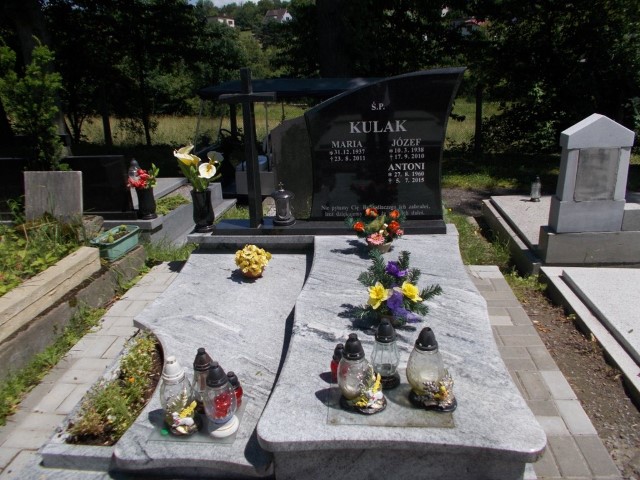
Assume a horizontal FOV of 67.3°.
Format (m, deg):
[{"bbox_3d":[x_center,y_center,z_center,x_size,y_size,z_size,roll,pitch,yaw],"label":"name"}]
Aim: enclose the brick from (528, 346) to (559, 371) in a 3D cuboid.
[{"bbox_3d":[1.095,0.616,2.380,0.100,0.065,0.200,0,22,6],"label":"brick"}]

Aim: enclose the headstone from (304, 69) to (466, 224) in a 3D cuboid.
[{"bbox_3d":[0.432,-0.630,3.304,1.048,1.001,0.110,0,17,7],"label":"headstone"}]

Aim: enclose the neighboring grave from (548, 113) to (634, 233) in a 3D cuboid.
[{"bbox_3d":[1.729,-0.419,3.054,0.420,0.730,0.130,-3,22,7],"label":"neighboring grave"}]

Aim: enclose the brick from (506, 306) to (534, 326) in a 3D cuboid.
[{"bbox_3d":[1.136,0.468,2.757,0.100,0.060,0.200,0,22,6],"label":"brick"}]

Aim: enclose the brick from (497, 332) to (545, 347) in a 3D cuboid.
[{"bbox_3d":[1.055,0.555,2.517,0.198,0.060,0.098,0,22,6],"label":"brick"}]

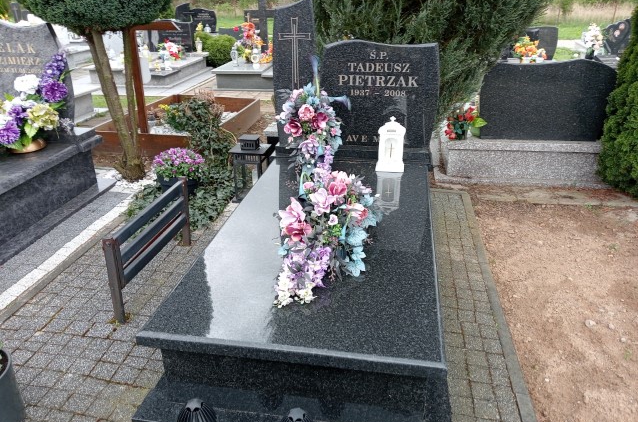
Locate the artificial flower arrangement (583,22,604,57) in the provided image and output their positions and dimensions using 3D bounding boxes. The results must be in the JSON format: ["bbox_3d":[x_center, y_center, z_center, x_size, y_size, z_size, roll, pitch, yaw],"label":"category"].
[{"bbox_3d":[5.287,-3.274,9.950,0.420,0.680,0.400,5,24,8],"label":"artificial flower arrangement"}]

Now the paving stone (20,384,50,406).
[{"bbox_3d":[-1.159,0.774,2.104,0.100,0.060,0.100,5,24,8],"label":"paving stone"}]

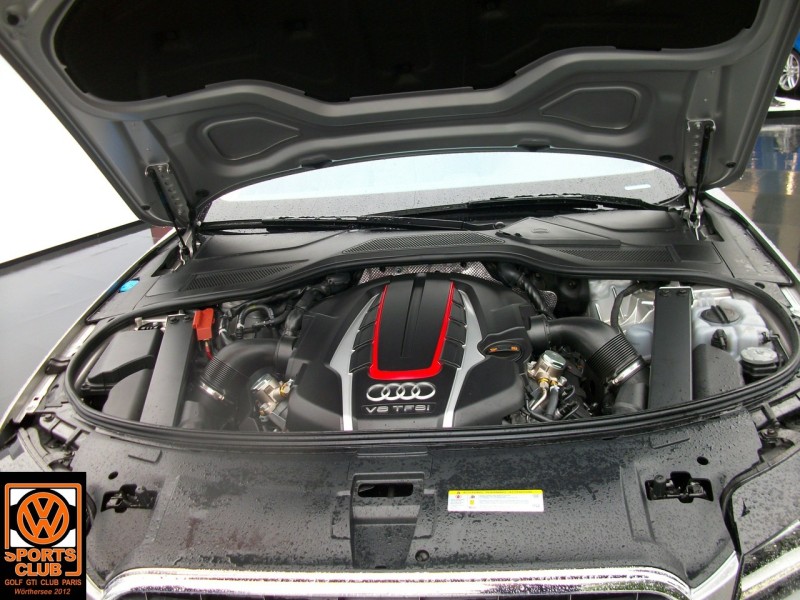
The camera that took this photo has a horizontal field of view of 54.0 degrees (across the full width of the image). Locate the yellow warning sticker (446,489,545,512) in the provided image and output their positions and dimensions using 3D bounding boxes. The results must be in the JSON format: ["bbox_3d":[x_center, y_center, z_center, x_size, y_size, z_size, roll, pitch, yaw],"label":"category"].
[{"bbox_3d":[0.153,0.319,1.250,0.153,0.002,0.044,-3,31,8],"label":"yellow warning sticker"}]

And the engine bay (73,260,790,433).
[{"bbox_3d":[0.034,0.177,1.692,1.430,0.360,0.700,-3,23,8],"label":"engine bay"}]

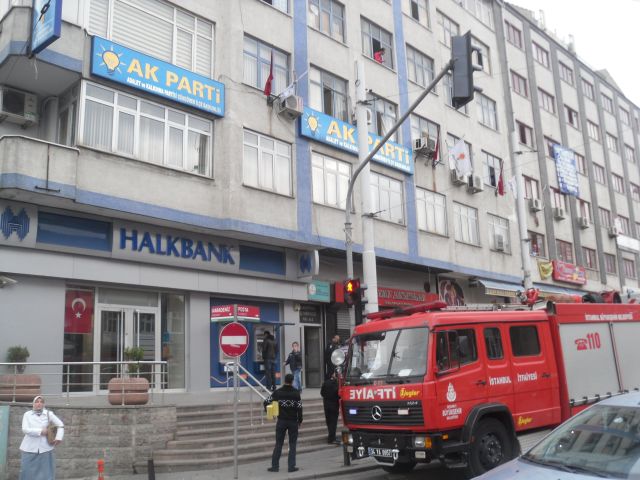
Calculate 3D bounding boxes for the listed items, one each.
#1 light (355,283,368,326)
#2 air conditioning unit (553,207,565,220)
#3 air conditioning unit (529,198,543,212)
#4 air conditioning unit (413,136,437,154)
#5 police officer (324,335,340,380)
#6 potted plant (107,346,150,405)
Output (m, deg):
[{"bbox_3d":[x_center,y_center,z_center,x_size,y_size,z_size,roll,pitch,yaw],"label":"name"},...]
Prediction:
[{"bbox_3d":[0.741,1.230,11.800,0.280,0.780,0.250,7,-15,-34],"label":"light"},{"bbox_3d":[12.602,-1.377,33.034,0.300,0.520,0.780,-13,-17,43],"label":"air conditioning unit"},{"bbox_3d":[11.012,-1.763,32.121,0.300,0.560,0.800,-14,-17,42],"label":"air conditioning unit"},{"bbox_3d":[4.103,-3.702,24.679,0.520,0.450,0.580,-13,-17,43],"label":"air conditioning unit"},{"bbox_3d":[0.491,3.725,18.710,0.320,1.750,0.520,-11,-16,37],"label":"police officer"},{"bbox_3d":[-3.811,2.703,12.511,0.680,1.120,0.760,-14,-17,42],"label":"potted plant"}]

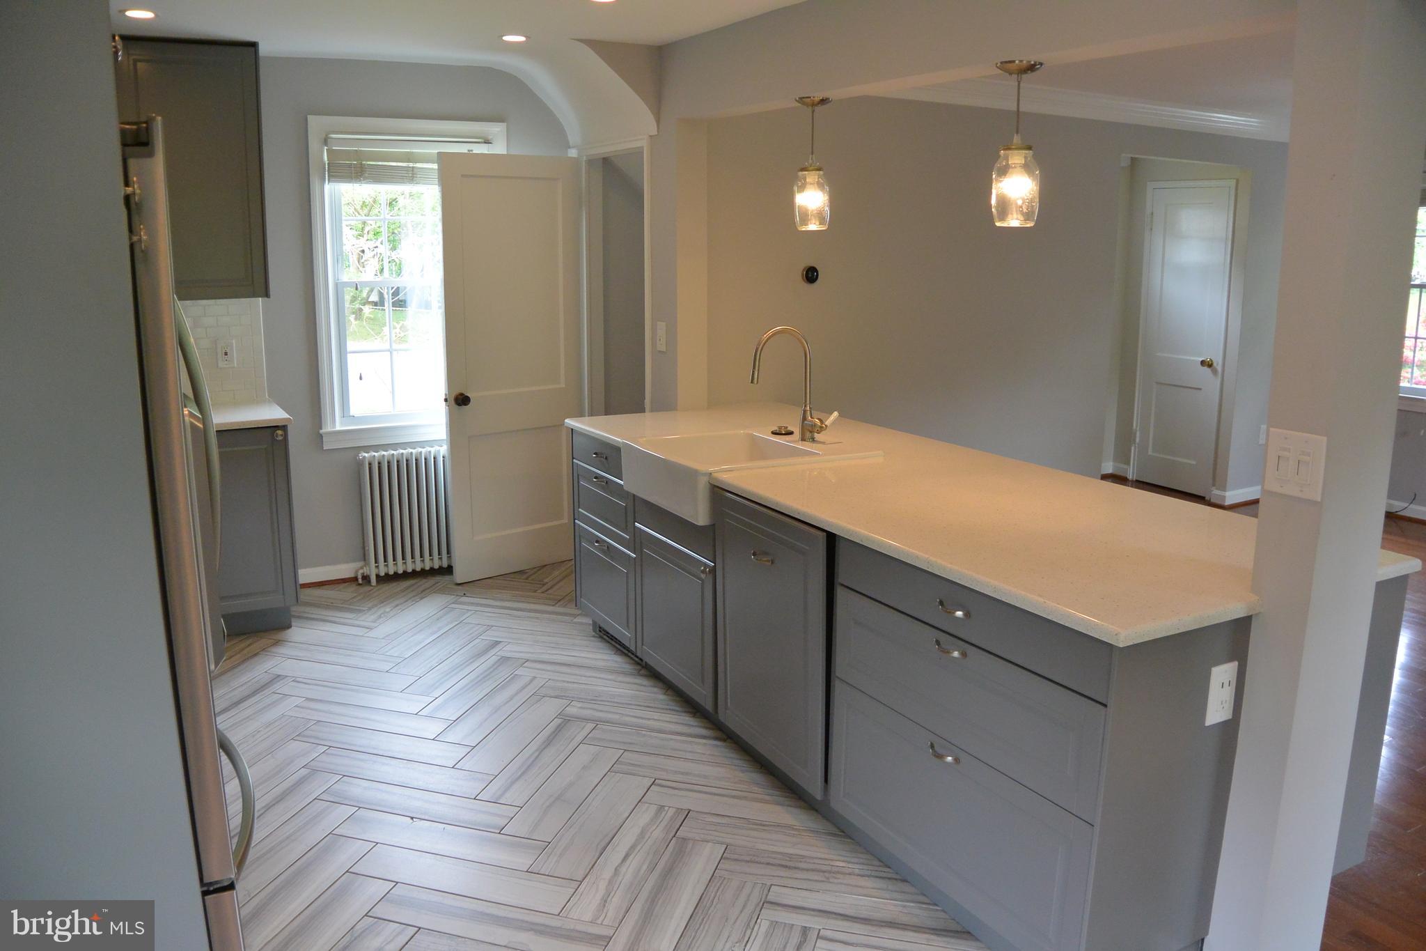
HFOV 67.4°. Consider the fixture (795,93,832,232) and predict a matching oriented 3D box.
[{"bbox_3d":[0.335,-1.040,3.579,0.122,0.438,0.122,0,11,0],"label":"fixture"}]

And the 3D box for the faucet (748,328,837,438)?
[{"bbox_3d":[0.290,-0.318,3.827,0.280,0.415,0.155,-6,13,-27],"label":"faucet"}]

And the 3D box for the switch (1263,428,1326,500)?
[{"bbox_3d":[1.116,-0.020,2.051,0.012,0.125,0.124,-6,13,-27],"label":"switch"}]

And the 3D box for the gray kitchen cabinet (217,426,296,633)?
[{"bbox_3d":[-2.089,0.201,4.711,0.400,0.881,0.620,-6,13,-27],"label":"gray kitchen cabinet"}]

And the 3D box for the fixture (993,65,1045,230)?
[{"bbox_3d":[0.781,-0.849,2.747,0.122,0.422,0.122,-6,13,-27],"label":"fixture"}]

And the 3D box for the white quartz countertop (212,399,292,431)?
[{"bbox_3d":[-2.080,-0.258,4.629,0.420,0.038,0.660,-6,13,-27],"label":"white quartz countertop"}]

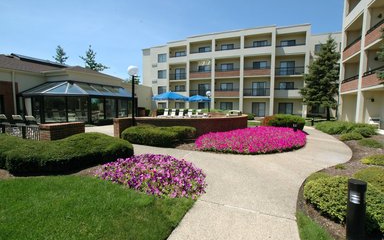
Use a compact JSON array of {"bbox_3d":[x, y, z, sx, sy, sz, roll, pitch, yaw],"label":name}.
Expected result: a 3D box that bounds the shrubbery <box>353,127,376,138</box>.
[{"bbox_3d":[9.587,0.603,9.453,1.200,0.600,1.050,2,4,20],"label":"shrubbery"}]

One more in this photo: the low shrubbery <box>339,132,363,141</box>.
[{"bbox_3d":[7.861,0.770,8.462,1.000,0.360,0.850,2,4,20],"label":"low shrubbery"}]

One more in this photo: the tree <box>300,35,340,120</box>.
[{"bbox_3d":[14.641,-4.416,18.144,4.700,9.450,4.700,1,4,0],"label":"tree"}]

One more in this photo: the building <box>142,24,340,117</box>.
[{"bbox_3d":[7.064,-6.169,29.034,28.600,11.400,12.500,2,4,20],"label":"building"}]

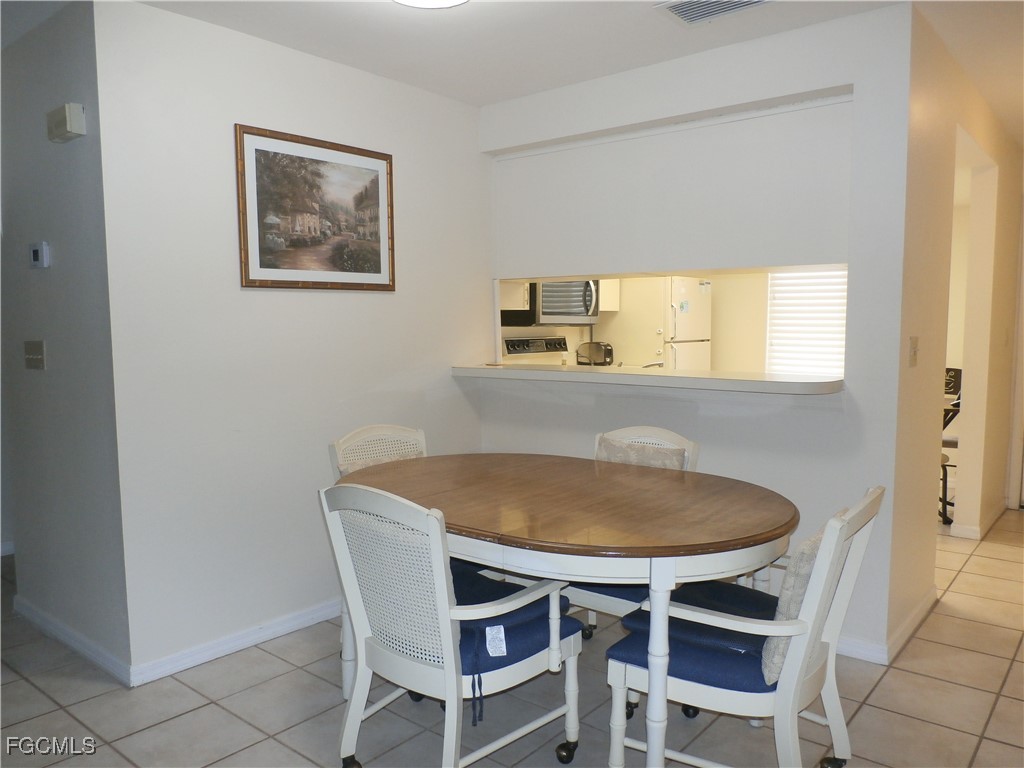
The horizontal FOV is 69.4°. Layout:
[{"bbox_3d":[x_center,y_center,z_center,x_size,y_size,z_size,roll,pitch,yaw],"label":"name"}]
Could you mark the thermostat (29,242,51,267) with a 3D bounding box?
[{"bbox_3d":[-1.829,-0.495,2.864,0.130,0.095,0.026,4,6,40],"label":"thermostat"}]

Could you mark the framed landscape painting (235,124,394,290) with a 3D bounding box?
[{"bbox_3d":[-0.800,-0.715,3.141,0.030,0.620,0.778,4,6,40],"label":"framed landscape painting"}]

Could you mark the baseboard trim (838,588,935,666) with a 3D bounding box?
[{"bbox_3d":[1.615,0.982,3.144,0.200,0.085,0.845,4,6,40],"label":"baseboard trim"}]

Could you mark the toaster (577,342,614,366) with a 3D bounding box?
[{"bbox_3d":[0.699,-0.248,6.177,0.275,0.195,0.170,4,6,40],"label":"toaster"}]

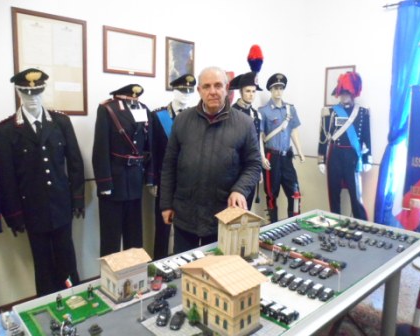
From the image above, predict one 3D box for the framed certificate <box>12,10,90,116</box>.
[{"bbox_3d":[-1.150,-0.752,2.468,0.495,0.707,0.030,-7,11,-39],"label":"framed certificate"}]

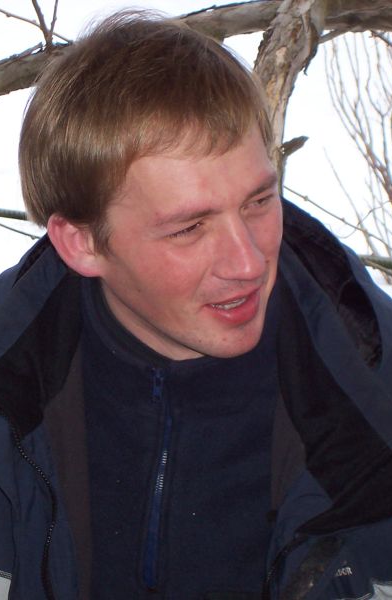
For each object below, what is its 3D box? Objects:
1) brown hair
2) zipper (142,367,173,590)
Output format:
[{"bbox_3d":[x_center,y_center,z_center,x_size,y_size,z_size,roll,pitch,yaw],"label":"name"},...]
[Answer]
[{"bbox_3d":[-0.039,-0.126,1.970,0.182,0.170,0.213,-20,27,-32],"label":"brown hair"},{"bbox_3d":[-0.030,0.138,1.980,0.020,0.172,0.022,3,-1,0],"label":"zipper"}]

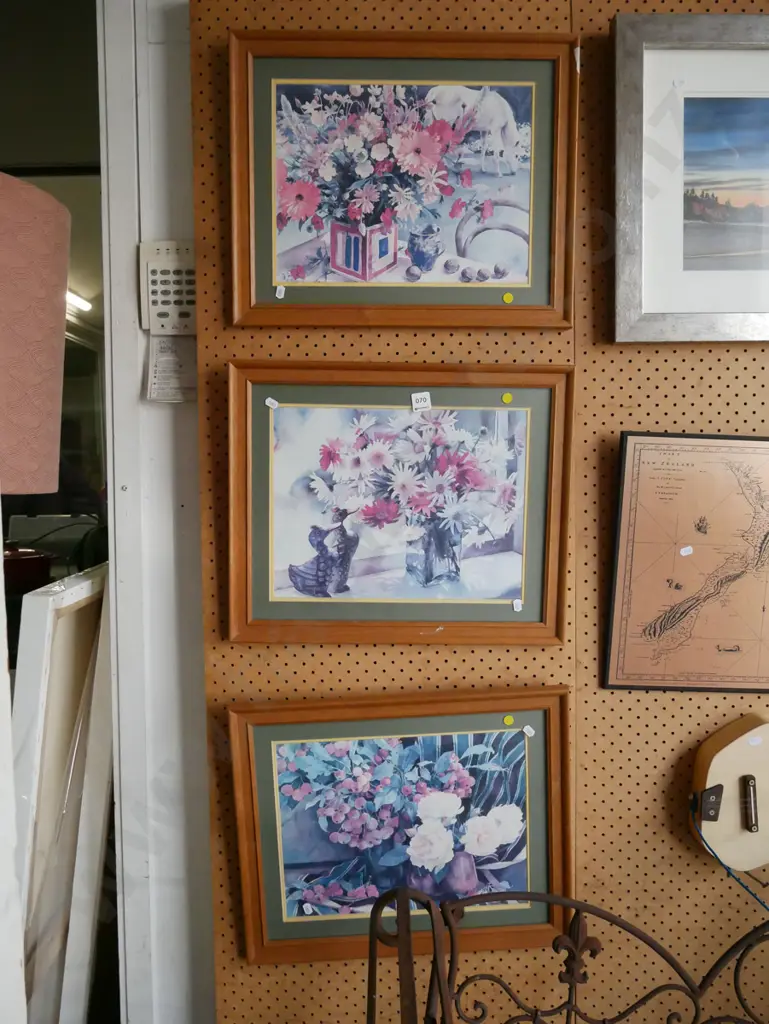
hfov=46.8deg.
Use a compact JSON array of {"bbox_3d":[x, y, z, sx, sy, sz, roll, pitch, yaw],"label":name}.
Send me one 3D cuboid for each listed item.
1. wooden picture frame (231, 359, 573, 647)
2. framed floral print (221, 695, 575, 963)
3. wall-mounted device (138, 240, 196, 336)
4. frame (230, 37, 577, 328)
[{"bbox_3d":[0.021,-0.009,1.235,0.468,0.386,0.025,1,7,-1],"label":"wooden picture frame"},{"bbox_3d":[0.030,0.455,1.264,0.476,0.395,0.030,-2,7,-1],"label":"framed floral print"},{"bbox_3d":[-0.300,-0.312,1.244,0.088,0.133,0.028,-1,4,-1],"label":"wall-mounted device"},{"bbox_3d":[0.028,-0.452,1.204,0.476,0.395,0.030,0,5,-2],"label":"frame"}]

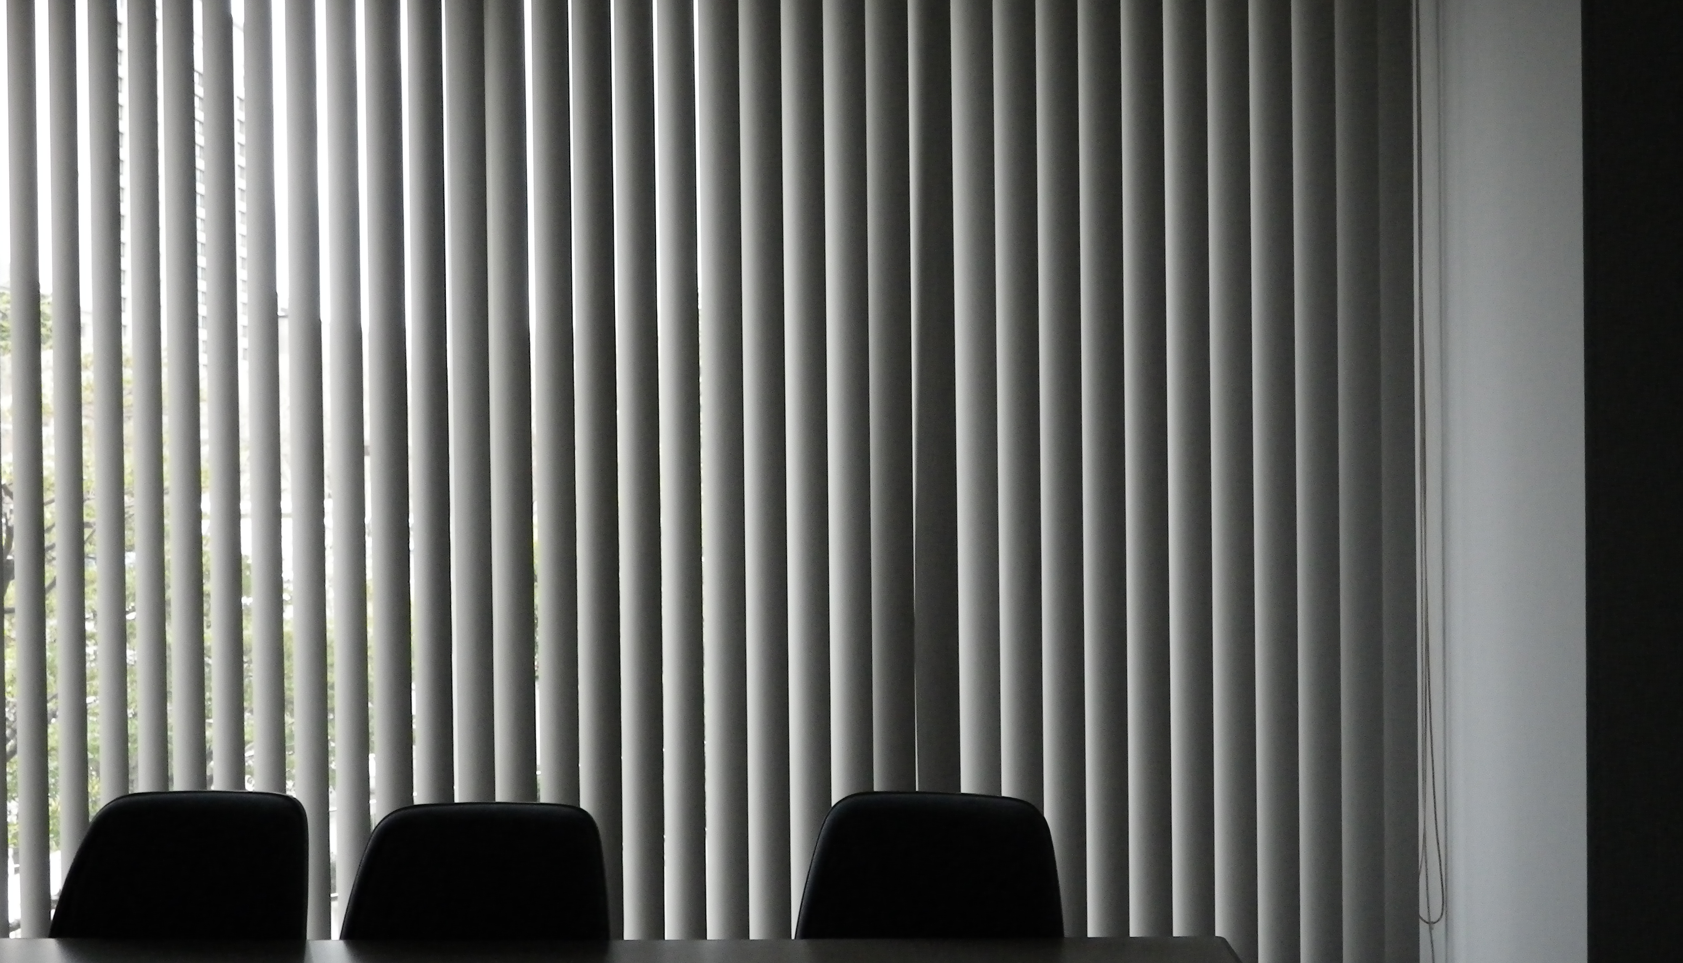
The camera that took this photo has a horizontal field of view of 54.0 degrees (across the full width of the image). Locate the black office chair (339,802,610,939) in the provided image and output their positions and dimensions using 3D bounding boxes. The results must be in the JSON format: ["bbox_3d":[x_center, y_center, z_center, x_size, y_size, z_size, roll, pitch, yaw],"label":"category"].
[{"bbox_3d":[-0.580,0.961,2.408,0.500,0.885,0.560,-1,1,2],"label":"black office chair"}]

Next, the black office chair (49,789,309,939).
[{"bbox_3d":[-1.095,0.966,2.538,0.500,0.885,0.560,-1,1,5],"label":"black office chair"}]

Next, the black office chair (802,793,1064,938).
[{"bbox_3d":[0.094,0.952,2.444,0.500,0.885,0.560,-1,1,16],"label":"black office chair"}]

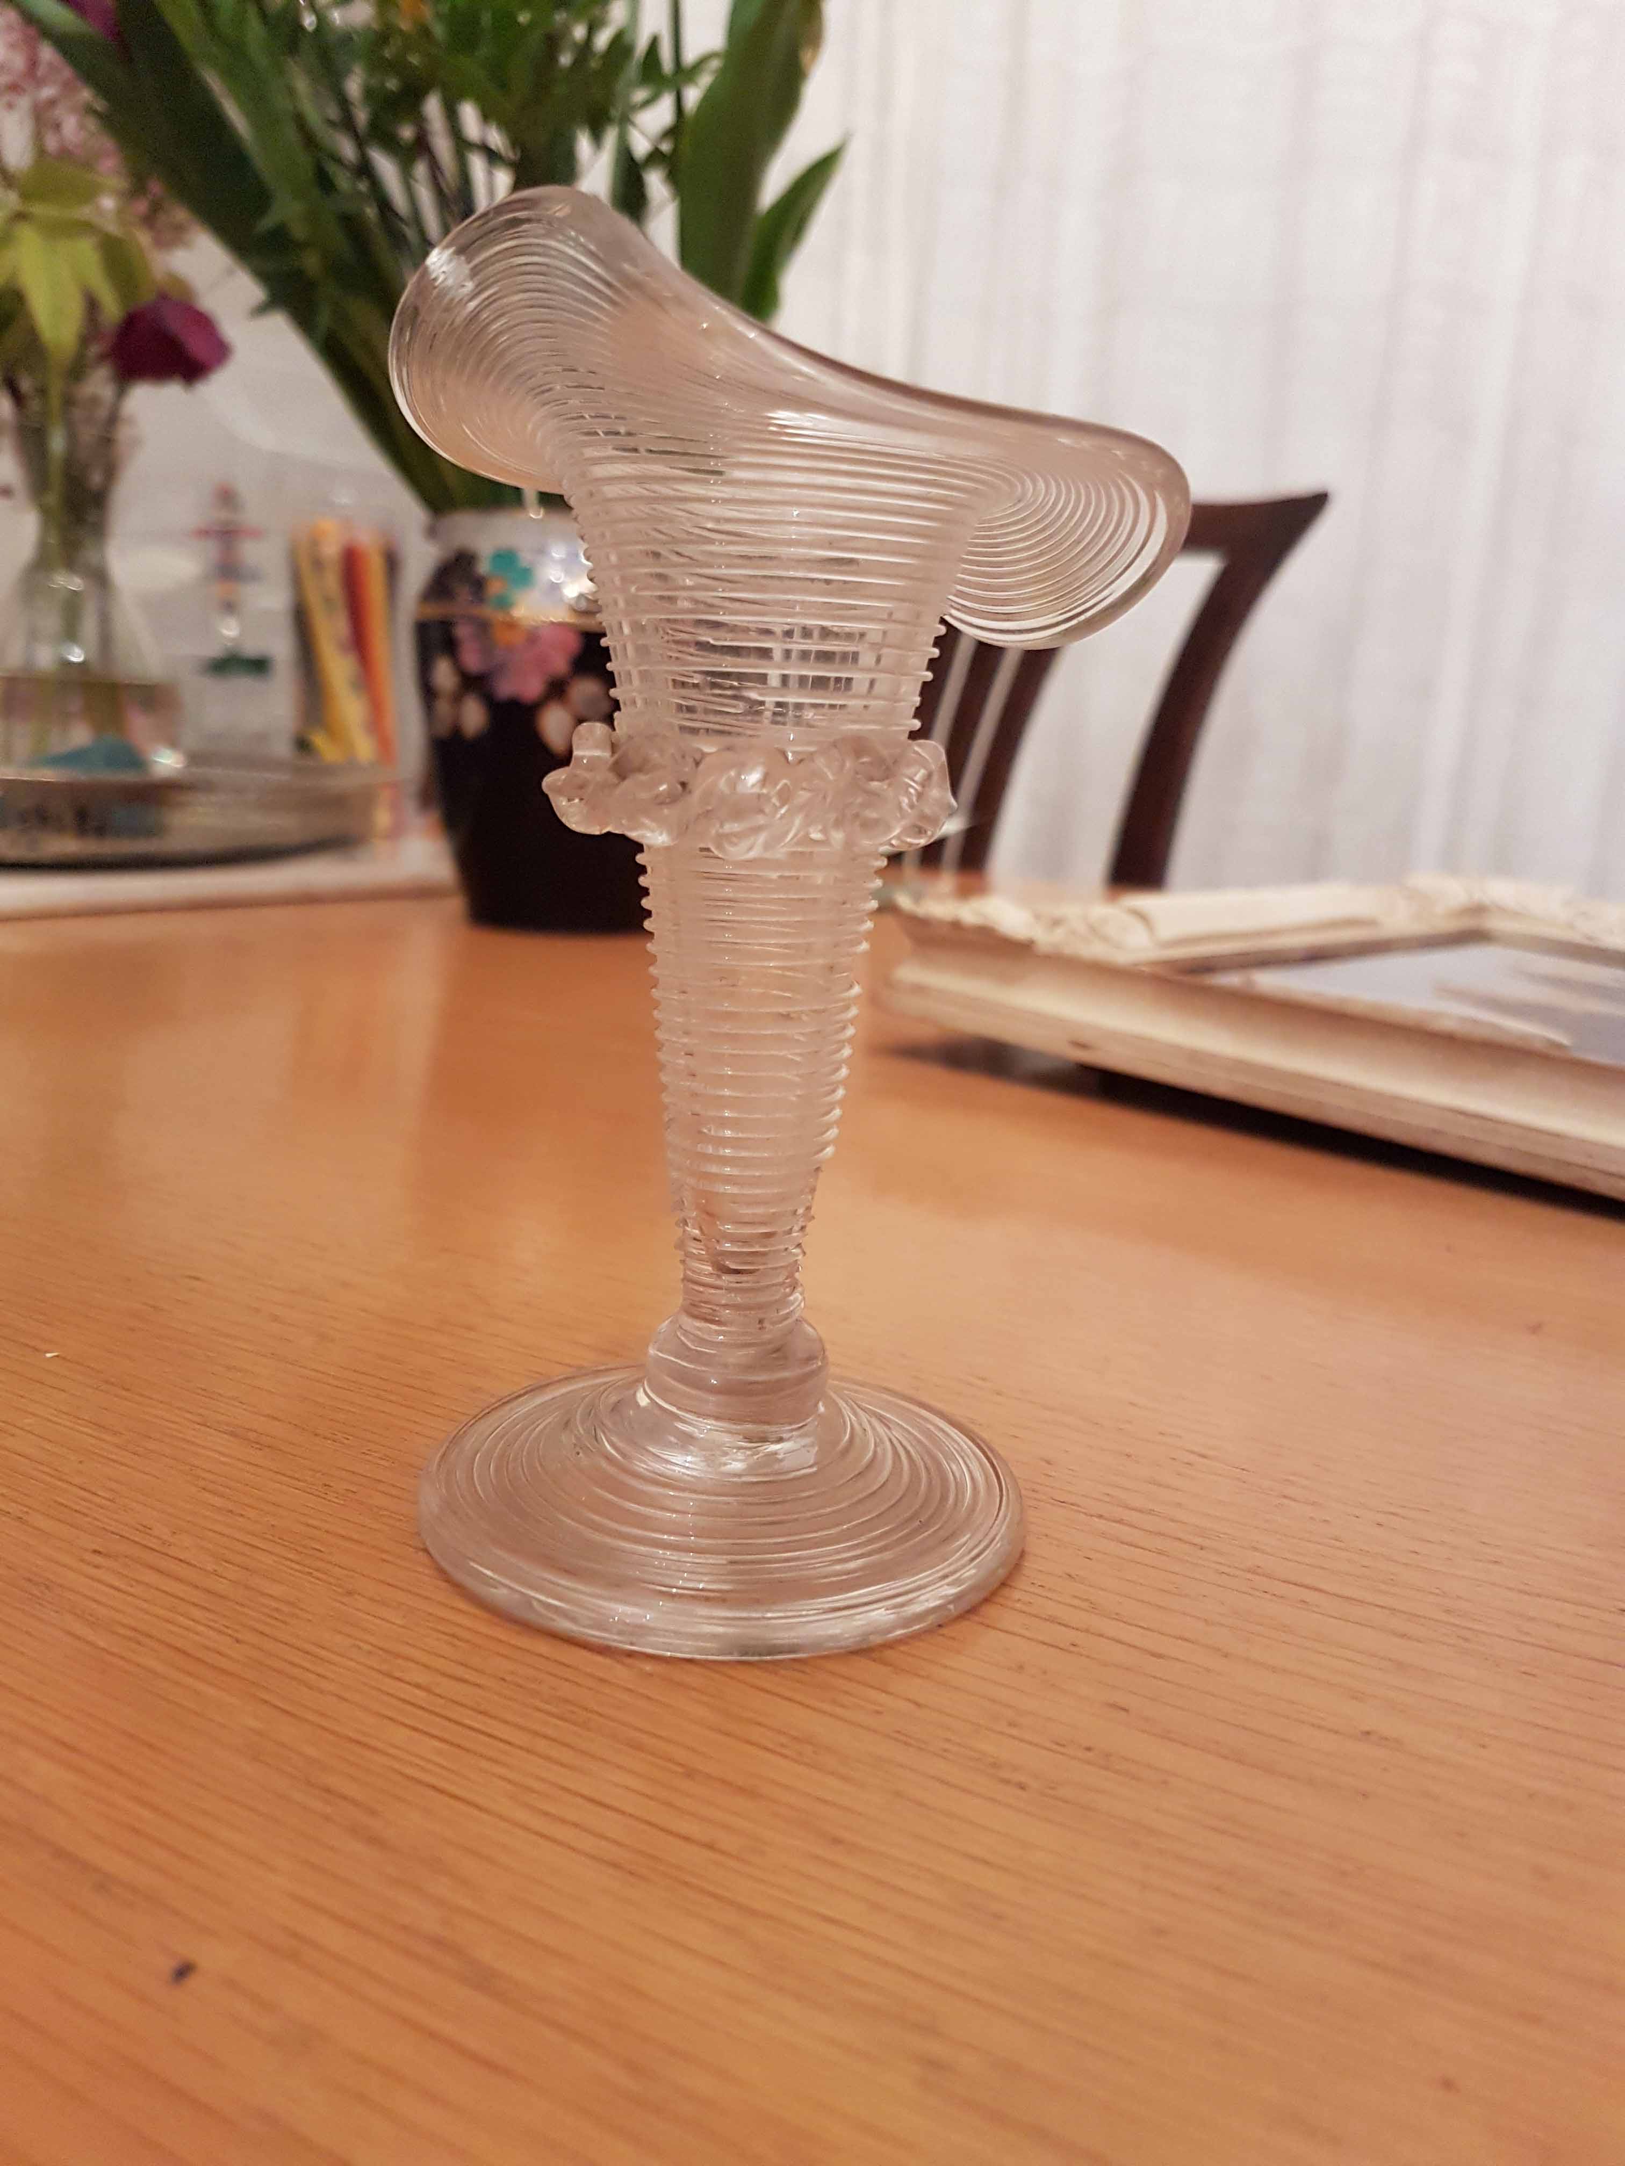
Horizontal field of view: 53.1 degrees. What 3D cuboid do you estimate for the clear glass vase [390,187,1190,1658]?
[{"bbox_3d":[-0.006,-0.019,0.193,0.087,0.148,0.087,15,17,41],"label":"clear glass vase"}]

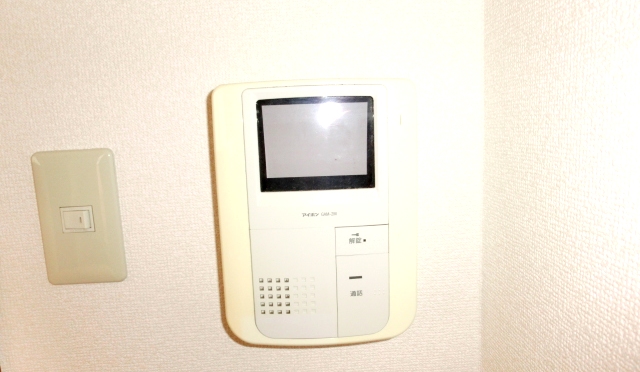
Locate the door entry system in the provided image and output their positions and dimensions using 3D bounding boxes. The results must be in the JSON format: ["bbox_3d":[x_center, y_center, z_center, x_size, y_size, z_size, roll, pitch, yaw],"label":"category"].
[{"bbox_3d":[-0.001,0.026,0.376,0.164,0.223,0.038,-2,9,-1],"label":"door entry system"}]

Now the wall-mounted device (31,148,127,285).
[{"bbox_3d":[-0.210,0.029,0.388,0.070,0.120,0.009,-2,9,-1],"label":"wall-mounted device"}]

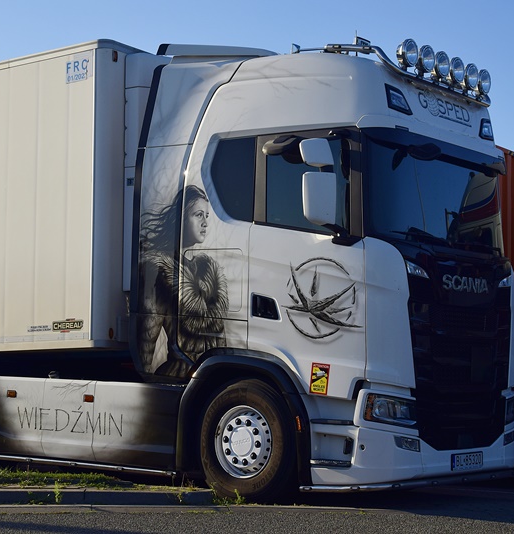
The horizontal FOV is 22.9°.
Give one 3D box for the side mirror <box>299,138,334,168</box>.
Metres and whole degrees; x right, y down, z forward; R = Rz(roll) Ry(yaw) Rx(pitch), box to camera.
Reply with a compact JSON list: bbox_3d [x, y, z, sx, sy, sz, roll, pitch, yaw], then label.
[{"bbox_3d":[0.466,-0.886,9.808,0.260,0.200,0.140,5,-7,-44],"label":"side mirror"}]

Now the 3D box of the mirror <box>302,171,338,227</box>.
[{"bbox_3d":[0.492,-0.528,9.810,0.235,0.395,0.140,5,-7,-32],"label":"mirror"}]

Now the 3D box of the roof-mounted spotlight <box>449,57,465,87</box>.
[{"bbox_3d":[1.685,-1.680,10.958,0.140,0.245,0.220,-3,-7,37],"label":"roof-mounted spotlight"}]

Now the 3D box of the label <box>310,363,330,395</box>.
[{"bbox_3d":[0.493,0.877,9.911,0.170,0.250,0.010,4,-2,38],"label":"label"}]

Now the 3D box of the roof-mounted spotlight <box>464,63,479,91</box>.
[{"bbox_3d":[1.839,-1.661,11.159,0.140,0.245,0.220,-3,-7,37],"label":"roof-mounted spotlight"}]

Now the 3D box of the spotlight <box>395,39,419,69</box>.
[{"bbox_3d":[1.218,-1.718,10.264,0.130,0.240,0.220,-4,-7,37],"label":"spotlight"}]

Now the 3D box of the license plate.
[{"bbox_3d":[1.727,1.595,10.393,0.015,0.118,0.525,-3,-7,37],"label":"license plate"}]

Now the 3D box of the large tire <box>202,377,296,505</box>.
[{"bbox_3d":[-0.031,1.436,10.386,1.000,1.000,0.340,-4,-7,37],"label":"large tire"}]

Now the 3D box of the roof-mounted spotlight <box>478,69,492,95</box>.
[{"bbox_3d":[1.988,-1.638,11.352,0.140,0.245,0.220,-3,-7,37],"label":"roof-mounted spotlight"}]

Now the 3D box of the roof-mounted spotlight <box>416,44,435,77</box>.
[{"bbox_3d":[1.375,-1.699,10.466,0.130,0.240,0.220,-4,-7,37],"label":"roof-mounted spotlight"}]

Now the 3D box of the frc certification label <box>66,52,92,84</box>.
[{"bbox_3d":[-1.657,-1.849,11.810,0.325,0.225,0.008,-5,-8,35],"label":"frc certification label"}]

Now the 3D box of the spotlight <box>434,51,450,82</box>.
[{"bbox_3d":[1.531,-1.680,10.668,0.130,0.240,0.220,-4,-7,37],"label":"spotlight"}]

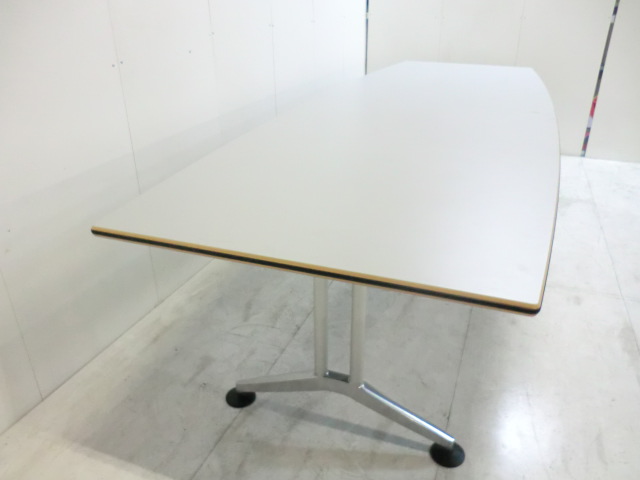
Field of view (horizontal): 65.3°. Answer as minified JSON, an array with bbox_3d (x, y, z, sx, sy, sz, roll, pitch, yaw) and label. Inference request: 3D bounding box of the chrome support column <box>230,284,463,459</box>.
[{"bbox_3d":[0.046,0.244,1.347,0.740,0.692,0.100,9,27,19],"label":"chrome support column"}]

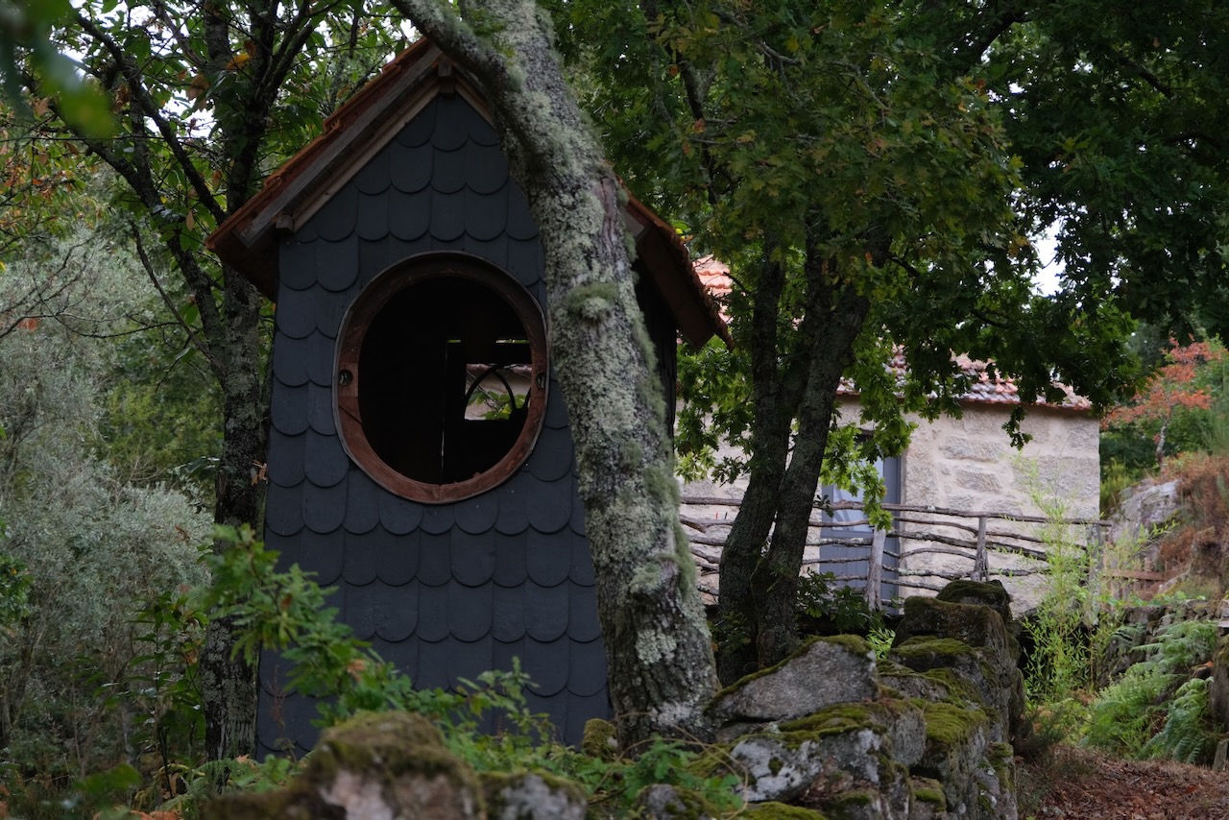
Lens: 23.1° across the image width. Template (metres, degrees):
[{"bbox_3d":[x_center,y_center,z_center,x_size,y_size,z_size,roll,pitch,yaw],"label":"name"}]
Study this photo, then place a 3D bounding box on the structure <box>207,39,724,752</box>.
[{"bbox_3d":[-0.535,0.095,12.750,1.854,2.910,2.400,0,-8,7],"label":"structure"}]

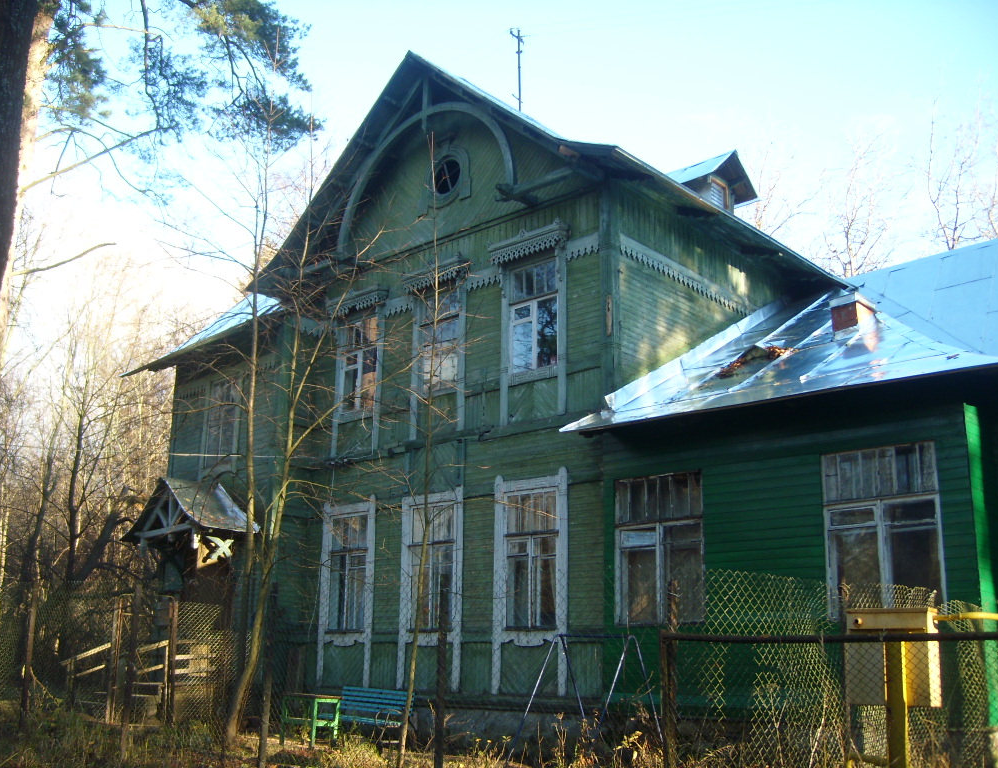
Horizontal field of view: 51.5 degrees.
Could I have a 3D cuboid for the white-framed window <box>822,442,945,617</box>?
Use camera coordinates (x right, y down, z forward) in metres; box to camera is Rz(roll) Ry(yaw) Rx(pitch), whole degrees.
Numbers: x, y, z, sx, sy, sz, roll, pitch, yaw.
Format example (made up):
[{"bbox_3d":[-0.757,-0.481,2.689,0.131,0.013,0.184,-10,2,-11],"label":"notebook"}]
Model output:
[{"bbox_3d":[4.548,1.753,12.299,1.413,2.000,0.130,-12,-20,40],"label":"white-framed window"}]

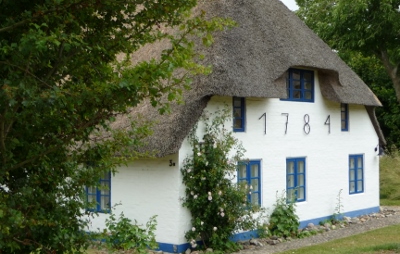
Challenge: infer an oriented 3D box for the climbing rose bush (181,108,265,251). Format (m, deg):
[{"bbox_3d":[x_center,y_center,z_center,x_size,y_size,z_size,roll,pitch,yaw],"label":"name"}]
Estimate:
[{"bbox_3d":[0.557,1.181,14.444,0.750,3.170,2.300,-1,-1,42],"label":"climbing rose bush"}]

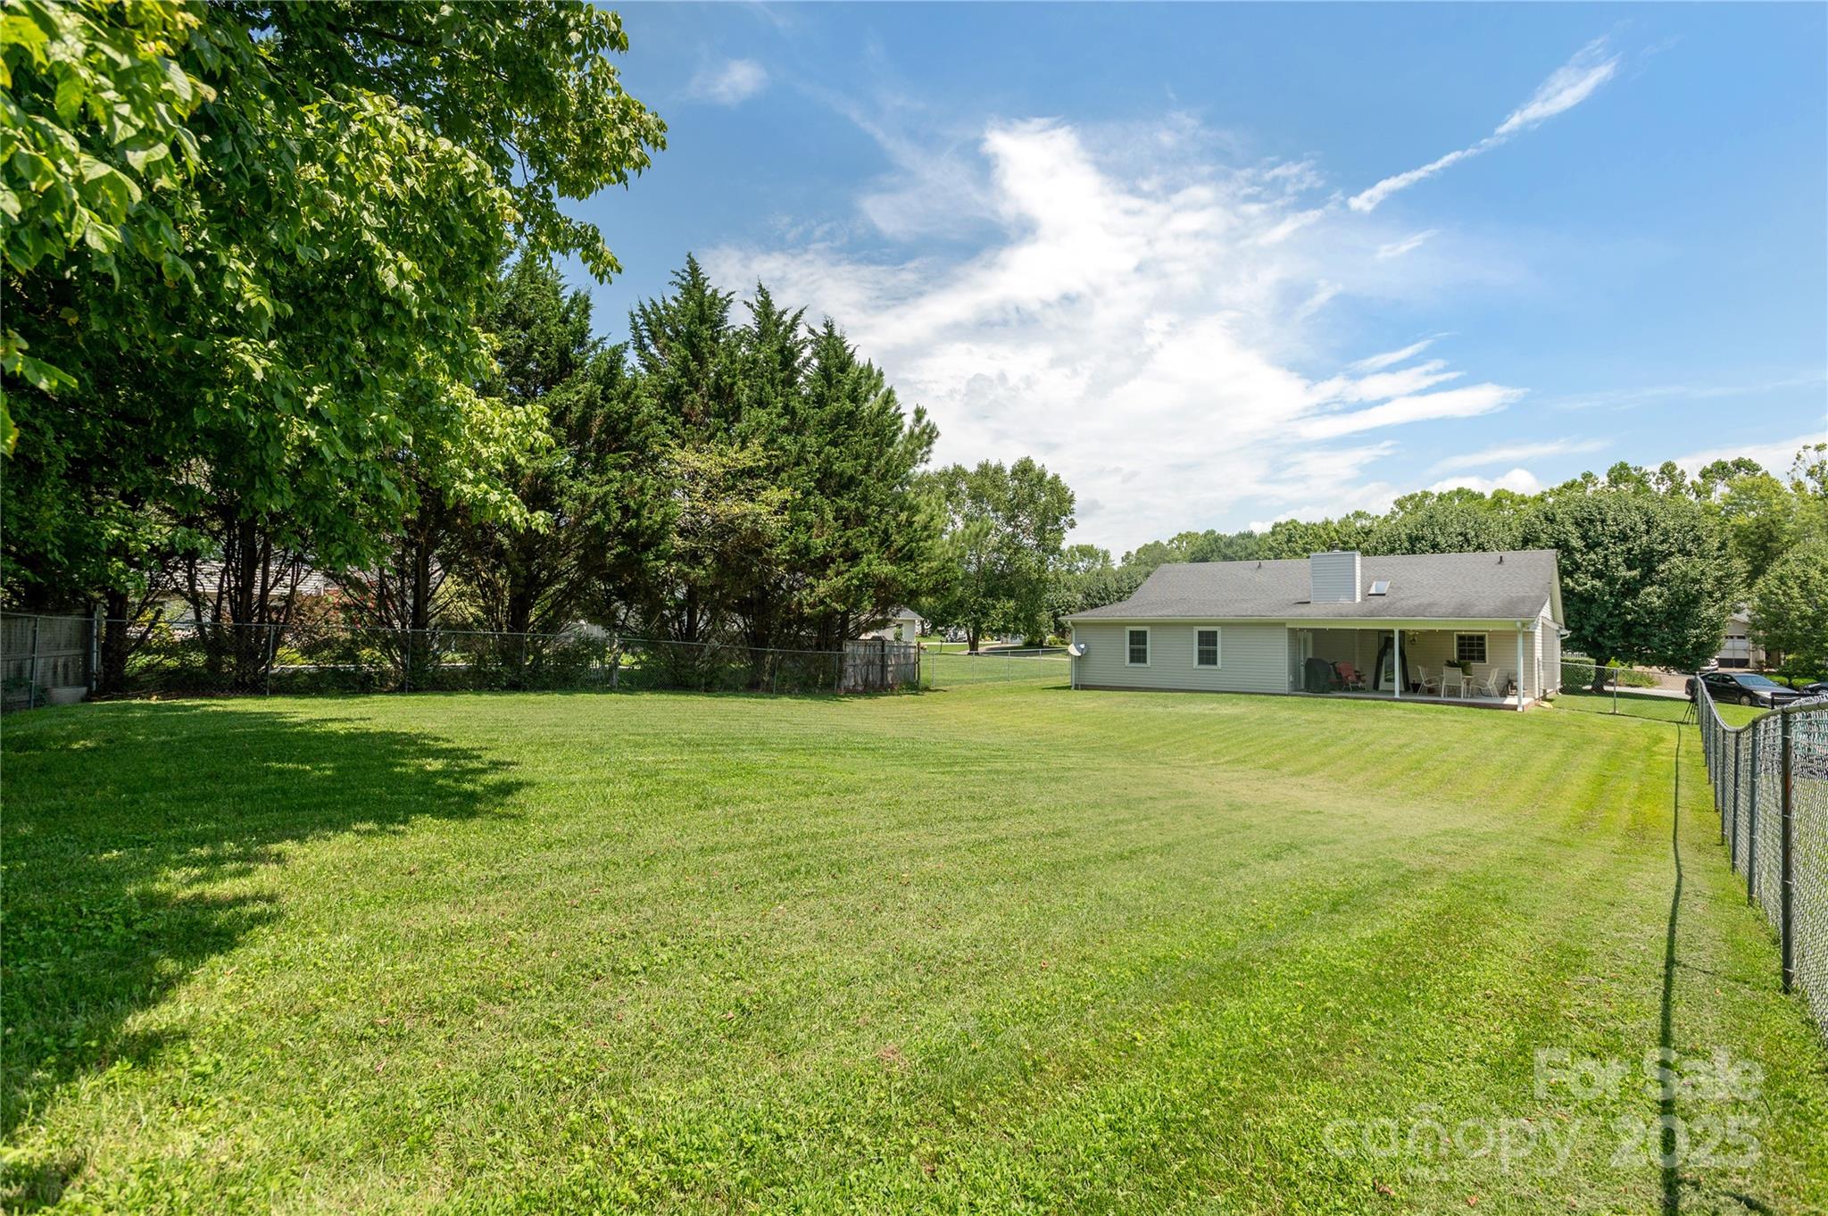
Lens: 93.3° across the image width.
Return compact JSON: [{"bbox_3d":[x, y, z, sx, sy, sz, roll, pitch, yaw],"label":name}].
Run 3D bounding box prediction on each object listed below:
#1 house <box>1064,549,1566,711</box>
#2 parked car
[{"bbox_3d":[16.904,0.544,35.594,15.630,5.481,16.039,-1,-1,39],"label":"house"},{"bbox_3d":[39.420,3.880,41.080,1.820,1.460,4.800,0,-1,7],"label":"parked car"}]

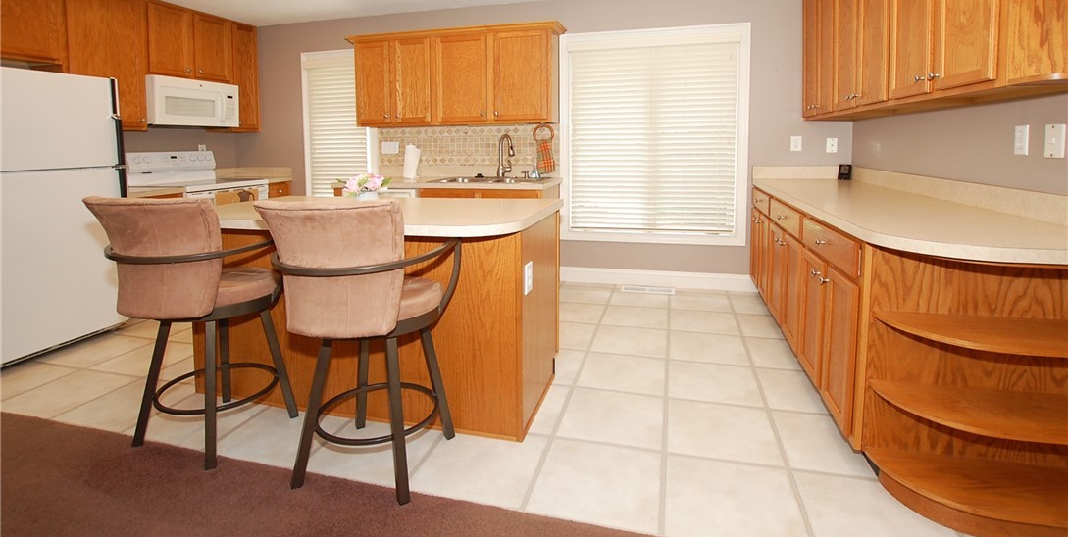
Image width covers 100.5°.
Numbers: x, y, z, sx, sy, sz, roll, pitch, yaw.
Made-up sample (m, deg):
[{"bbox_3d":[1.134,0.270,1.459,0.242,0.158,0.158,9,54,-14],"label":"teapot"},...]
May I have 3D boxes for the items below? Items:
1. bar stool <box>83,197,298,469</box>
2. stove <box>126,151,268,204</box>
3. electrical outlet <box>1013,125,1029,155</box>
[{"bbox_3d":[-1.418,0.207,1.893,0.565,1.070,0.580,1,10,7],"label":"bar stool"},{"bbox_3d":[-3.268,-0.512,4.429,0.686,1.238,0.832,3,10,15],"label":"stove"},{"bbox_3d":[1.950,-0.513,1.782,0.012,0.120,0.078,3,10,15],"label":"electrical outlet"}]

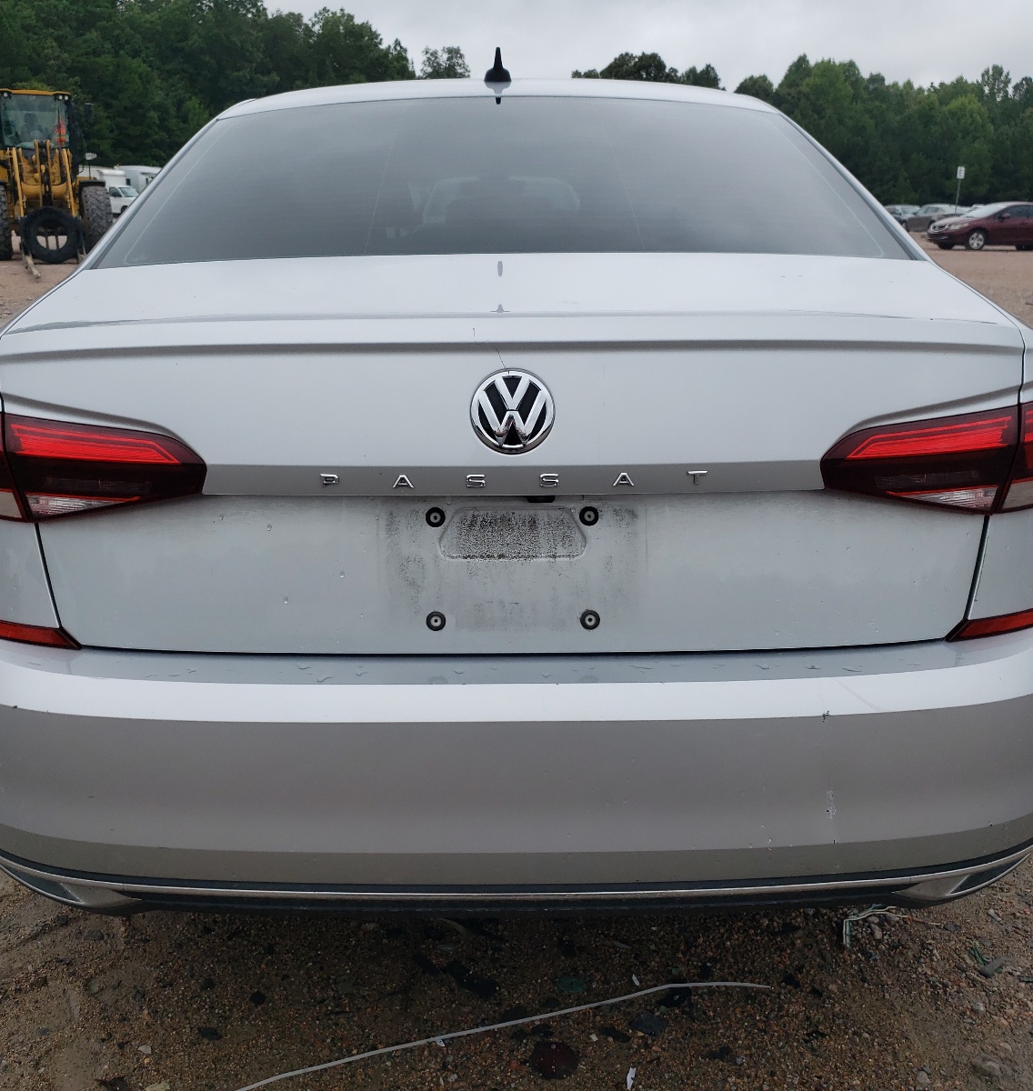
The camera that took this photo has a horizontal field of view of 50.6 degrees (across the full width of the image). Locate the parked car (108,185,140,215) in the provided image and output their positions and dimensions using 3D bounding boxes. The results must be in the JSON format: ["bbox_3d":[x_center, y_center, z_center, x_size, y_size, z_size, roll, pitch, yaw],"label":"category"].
[{"bbox_3d":[-24.832,-21.868,69.500,5.400,2.050,2.000,4,17,12],"label":"parked car"}]

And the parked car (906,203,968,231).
[{"bbox_3d":[21.311,-16.656,55.600,1.850,1.450,4.800,-3,17,-11],"label":"parked car"}]

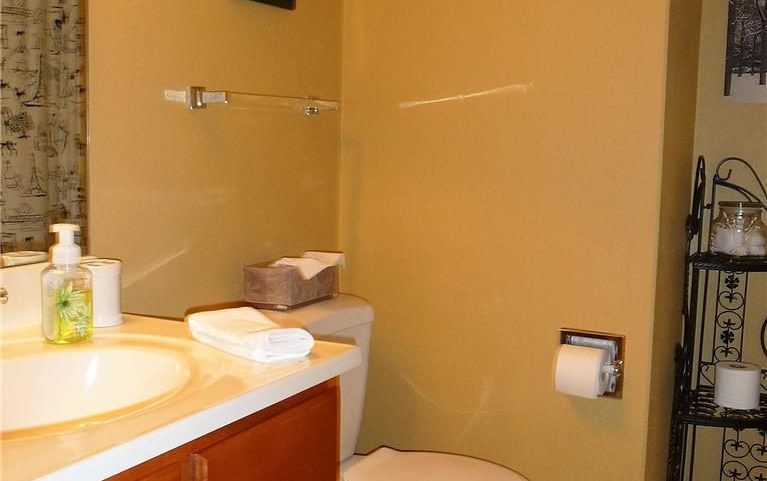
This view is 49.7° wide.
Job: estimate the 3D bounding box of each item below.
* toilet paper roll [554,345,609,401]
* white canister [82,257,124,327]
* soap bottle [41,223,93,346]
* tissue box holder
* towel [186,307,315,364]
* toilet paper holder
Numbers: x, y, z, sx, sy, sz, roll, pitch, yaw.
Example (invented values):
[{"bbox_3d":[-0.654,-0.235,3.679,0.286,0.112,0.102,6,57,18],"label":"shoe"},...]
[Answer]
[{"bbox_3d":[0.468,0.305,1.956,0.098,0.112,0.112,4,7,28],"label":"toilet paper roll"},{"bbox_3d":[-0.494,0.092,1.451,0.071,0.109,0.071,4,7,28],"label":"white canister"},{"bbox_3d":[-0.508,0.070,1.323,0.058,0.180,0.076,6,8,40],"label":"soap bottle"},{"bbox_3d":[-0.216,0.101,2.033,0.130,0.093,0.215,4,7,28],"label":"tissue box holder"},{"bbox_3d":[-0.212,0.144,1.329,0.120,0.042,0.240,-5,8,-43],"label":"towel"},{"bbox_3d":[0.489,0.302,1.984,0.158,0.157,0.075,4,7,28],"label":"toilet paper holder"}]

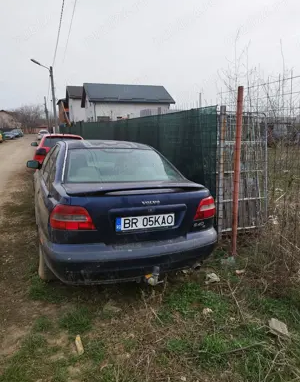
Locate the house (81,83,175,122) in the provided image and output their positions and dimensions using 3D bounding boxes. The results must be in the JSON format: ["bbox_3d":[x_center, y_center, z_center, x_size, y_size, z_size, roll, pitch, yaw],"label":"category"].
[{"bbox_3d":[-2.950,-9.550,35.050,10.100,7.100,7.900,-4,13,-18],"label":"house"}]

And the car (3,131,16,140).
[{"bbox_3d":[-25.748,-10.171,51.000,1.740,1.450,4.300,-4,13,-21],"label":"car"}]

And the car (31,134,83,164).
[{"bbox_3d":[-3.040,-1.190,9.420,1.700,1.430,4.030,-4,13,-21],"label":"car"}]

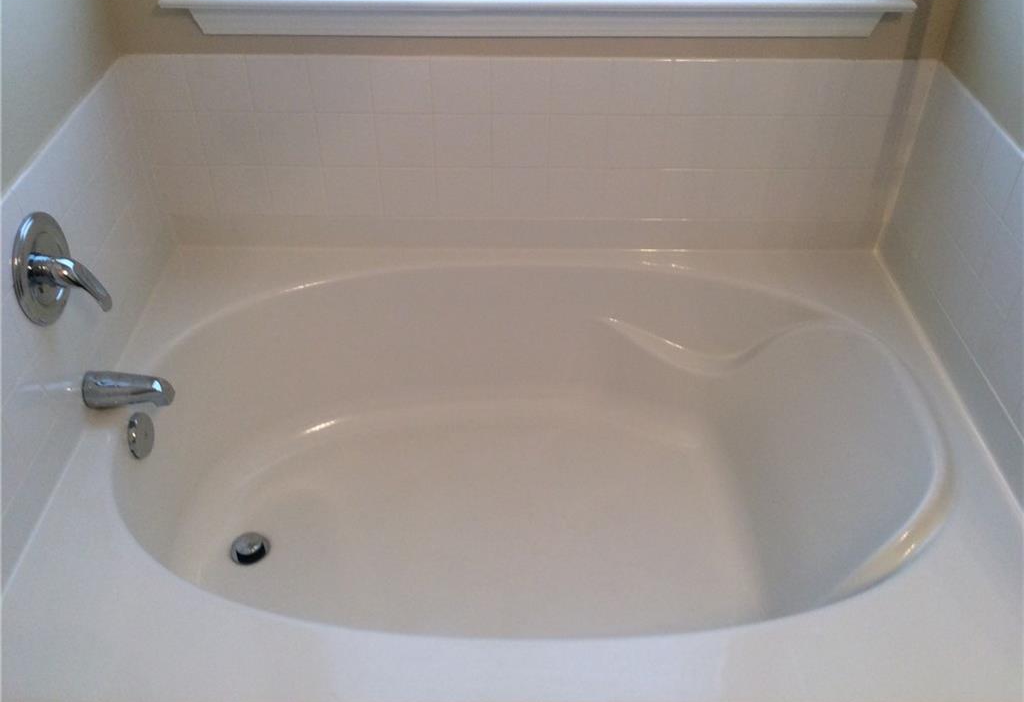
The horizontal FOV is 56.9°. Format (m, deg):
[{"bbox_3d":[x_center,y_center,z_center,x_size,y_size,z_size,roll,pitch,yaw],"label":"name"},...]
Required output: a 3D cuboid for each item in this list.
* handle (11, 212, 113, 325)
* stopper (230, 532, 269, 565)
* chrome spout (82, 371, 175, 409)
[{"bbox_3d":[-0.653,-0.121,1.399,0.092,0.174,0.174,0,39,-1],"label":"handle"},{"bbox_3d":[-0.503,0.378,1.813,0.075,0.025,0.075,0,39,-1],"label":"stopper"},{"bbox_3d":[-0.630,0.067,1.568,0.140,0.066,0.061,0,39,-1],"label":"chrome spout"}]

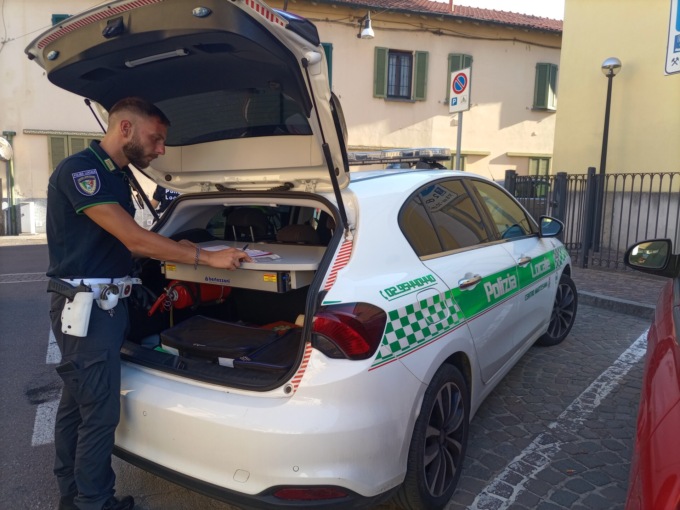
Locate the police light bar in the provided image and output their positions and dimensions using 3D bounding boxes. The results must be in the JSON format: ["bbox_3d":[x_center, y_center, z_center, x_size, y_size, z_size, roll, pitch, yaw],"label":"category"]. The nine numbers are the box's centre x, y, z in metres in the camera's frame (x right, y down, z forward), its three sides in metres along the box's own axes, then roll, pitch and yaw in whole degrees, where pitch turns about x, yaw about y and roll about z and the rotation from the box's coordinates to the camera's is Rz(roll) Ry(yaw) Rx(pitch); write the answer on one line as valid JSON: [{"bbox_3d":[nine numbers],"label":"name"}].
[{"bbox_3d":[0.159,-0.592,3.270,1.080,0.085,0.300,5,9,31],"label":"police light bar"}]

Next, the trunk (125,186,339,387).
[{"bbox_3d":[-0.498,0.080,2.299,1.100,0.680,0.700,5,9,31],"label":"trunk"}]

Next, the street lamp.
[{"bbox_3d":[4.880,-1.804,10.108,0.370,3.530,0.370,1,8,3],"label":"street lamp"}]

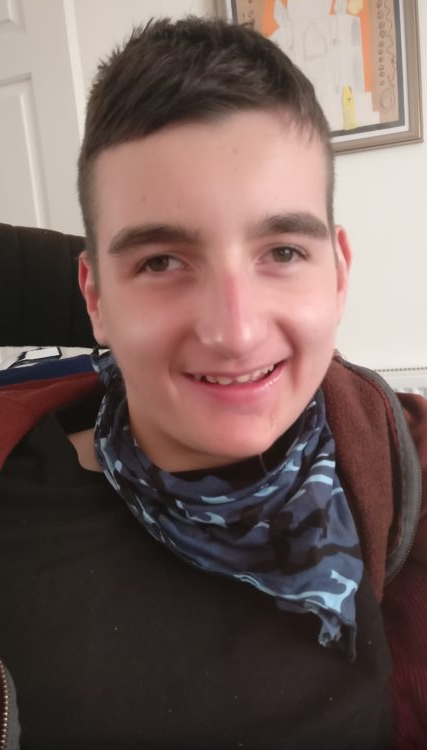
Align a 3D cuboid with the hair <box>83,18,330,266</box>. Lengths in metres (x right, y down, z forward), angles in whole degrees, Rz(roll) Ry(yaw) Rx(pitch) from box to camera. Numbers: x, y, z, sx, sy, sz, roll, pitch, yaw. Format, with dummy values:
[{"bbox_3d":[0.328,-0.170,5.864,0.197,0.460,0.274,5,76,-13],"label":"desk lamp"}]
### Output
[{"bbox_3d":[-0.007,-0.133,0.418,0.168,0.180,0.190,-6,7,-3],"label":"hair"}]

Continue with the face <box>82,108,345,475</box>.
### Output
[{"bbox_3d":[0.004,-0.048,0.354,0.174,0.200,0.135,-6,6,-4],"label":"face"}]

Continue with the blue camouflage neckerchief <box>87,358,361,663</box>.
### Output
[{"bbox_3d":[0.006,0.078,0.440,0.185,0.200,0.155,-6,9,-4],"label":"blue camouflage neckerchief"}]

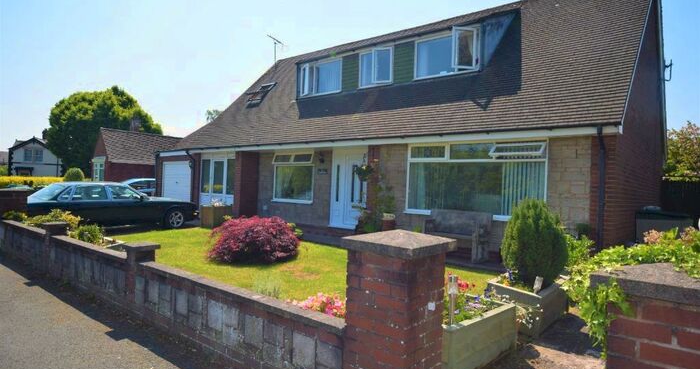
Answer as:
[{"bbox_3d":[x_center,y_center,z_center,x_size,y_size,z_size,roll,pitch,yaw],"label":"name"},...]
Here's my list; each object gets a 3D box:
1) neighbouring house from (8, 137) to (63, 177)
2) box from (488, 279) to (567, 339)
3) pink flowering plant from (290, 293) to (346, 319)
[{"bbox_3d":[-46.620,-3.035,60.496,7.200,6.500,7.500,2,0,-41],"label":"neighbouring house"},{"bbox_3d":[2.011,1.300,4.579,0.560,0.400,1.030,2,0,43],"label":"box"},{"bbox_3d":[-0.282,1.074,3.349,0.520,0.280,0.300,2,0,38],"label":"pink flowering plant"}]

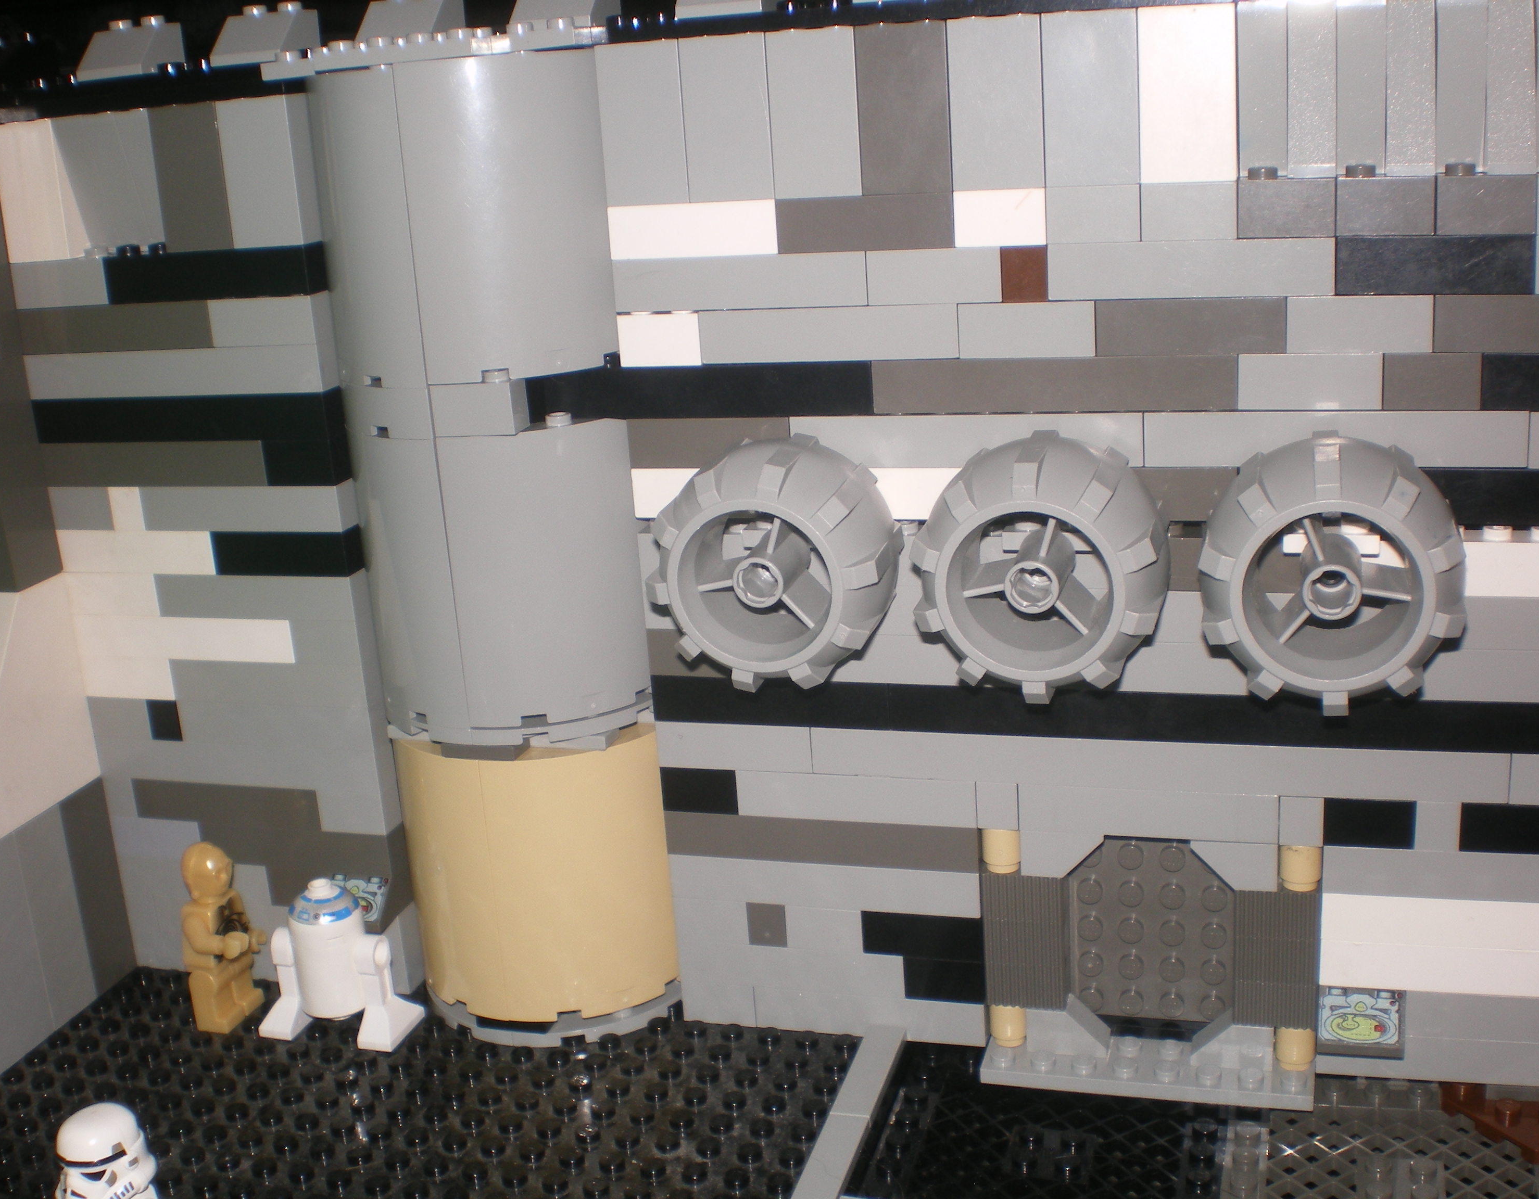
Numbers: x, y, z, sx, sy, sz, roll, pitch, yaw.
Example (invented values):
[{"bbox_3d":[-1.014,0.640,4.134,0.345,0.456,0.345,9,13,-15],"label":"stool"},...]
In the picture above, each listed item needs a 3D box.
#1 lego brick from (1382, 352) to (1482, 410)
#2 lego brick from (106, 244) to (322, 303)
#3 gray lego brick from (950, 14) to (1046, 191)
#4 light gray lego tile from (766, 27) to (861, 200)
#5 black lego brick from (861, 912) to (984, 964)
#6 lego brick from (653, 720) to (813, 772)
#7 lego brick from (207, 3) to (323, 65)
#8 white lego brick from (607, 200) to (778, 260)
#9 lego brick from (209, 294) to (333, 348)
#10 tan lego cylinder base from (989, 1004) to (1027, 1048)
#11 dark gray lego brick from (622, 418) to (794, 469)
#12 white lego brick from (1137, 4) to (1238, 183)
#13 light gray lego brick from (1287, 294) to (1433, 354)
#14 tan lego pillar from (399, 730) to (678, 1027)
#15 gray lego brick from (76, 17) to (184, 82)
[{"bbox_3d":[0.110,-0.037,0.293,0.016,0.010,0.008,1,17,17],"label":"lego brick"},{"bbox_3d":[-0.111,-0.065,0.353,0.048,0.010,0.008,1,17,17],"label":"lego brick"},{"bbox_3d":[0.040,-0.086,0.303,0.016,0.029,0.016,1,18,17],"label":"gray lego brick"},{"bbox_3d":[0.010,-0.086,0.311,0.016,0.029,0.016,1,18,17],"label":"light gray lego tile"},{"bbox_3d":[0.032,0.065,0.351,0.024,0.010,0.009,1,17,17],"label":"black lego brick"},{"bbox_3d":[-0.005,0.027,0.350,0.032,0.010,0.016,1,18,17],"label":"lego brick"},{"bbox_3d":[-0.099,-0.110,0.345,0.016,0.011,0.016,1,17,17],"label":"lego brick"},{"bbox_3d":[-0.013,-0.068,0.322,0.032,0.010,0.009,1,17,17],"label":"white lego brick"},{"bbox_3d":[-0.100,-0.056,0.352,0.024,0.010,0.008,1,17,17],"label":"lego brick"},{"bbox_3d":[0.048,0.084,0.352,0.008,0.010,0.008,1,17,17],"label":"tan lego cylinder base"},{"bbox_3d":[-0.010,-0.030,0.333,0.032,0.010,0.008,1,17,17],"label":"dark gray lego brick"},{"bbox_3d":[0.069,-0.084,0.291,0.016,0.029,0.008,1,17,17],"label":"white lego brick"},{"bbox_3d":[0.098,-0.046,0.293,0.024,0.010,0.008,1,17,17],"label":"light gray lego brick"},{"bbox_3d":[-0.048,0.052,0.378,0.062,0.060,0.054,1,17,17],"label":"tan lego pillar"},{"bbox_3d":[-0.129,-0.111,0.353,0.016,0.011,0.016,1,17,17],"label":"gray lego brick"}]

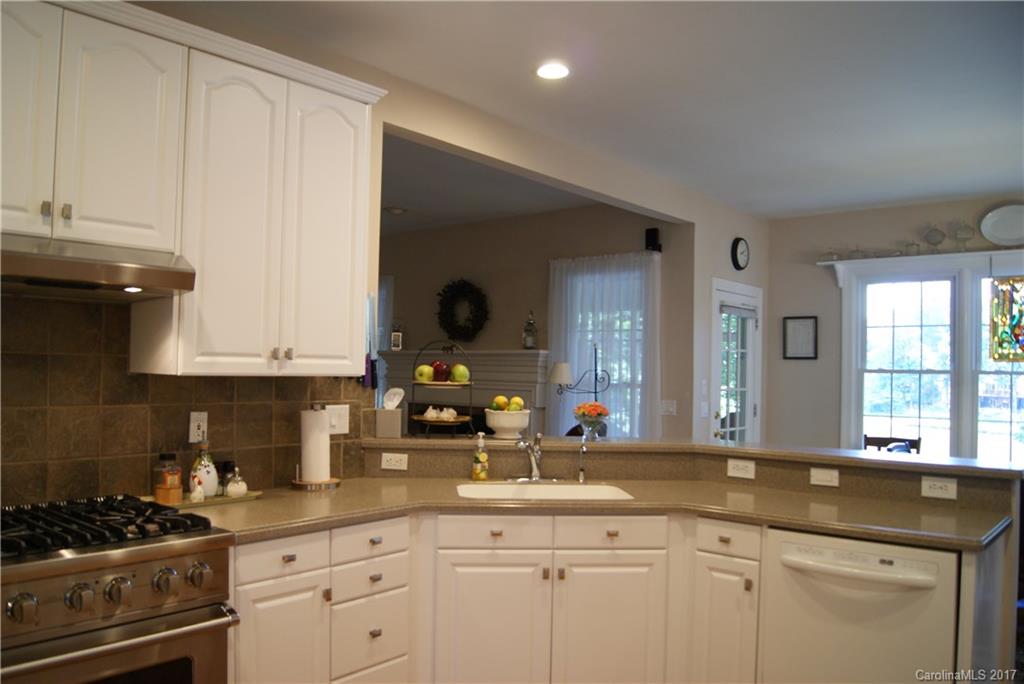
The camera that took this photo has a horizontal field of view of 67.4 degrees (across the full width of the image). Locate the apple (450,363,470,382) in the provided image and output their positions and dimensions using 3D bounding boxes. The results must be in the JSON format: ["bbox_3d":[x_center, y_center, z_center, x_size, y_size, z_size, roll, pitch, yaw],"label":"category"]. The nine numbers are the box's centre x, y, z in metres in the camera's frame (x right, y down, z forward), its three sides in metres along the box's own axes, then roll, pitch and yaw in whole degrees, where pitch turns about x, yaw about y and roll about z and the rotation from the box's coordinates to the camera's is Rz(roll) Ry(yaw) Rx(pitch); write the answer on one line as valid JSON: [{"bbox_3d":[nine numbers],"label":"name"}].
[{"bbox_3d":[-0.245,0.150,3.670,0.086,0.084,0.086,1,-2,-3],"label":"apple"}]

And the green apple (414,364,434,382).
[{"bbox_3d":[-0.414,0.151,3.660,0.086,0.084,0.086,1,-2,0],"label":"green apple"}]

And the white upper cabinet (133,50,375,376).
[{"bbox_3d":[-0.948,-0.429,2.907,0.325,1.104,0.755,-1,-3,42],"label":"white upper cabinet"}]

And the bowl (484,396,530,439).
[{"bbox_3d":[-0.022,0.363,3.700,0.213,0.205,0.213,1,-2,0],"label":"bowl"}]

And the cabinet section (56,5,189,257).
[{"bbox_3d":[-1.287,-0.614,2.418,0.315,0.659,0.365,0,-2,41],"label":"cabinet section"}]

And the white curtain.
[{"bbox_3d":[0.715,0.467,6.179,1.040,2.325,0.100,-1,-3,42],"label":"white curtain"}]

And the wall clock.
[{"bbox_3d":[1.883,-0.719,6.313,0.042,0.265,0.265,-1,-3,42],"label":"wall clock"}]

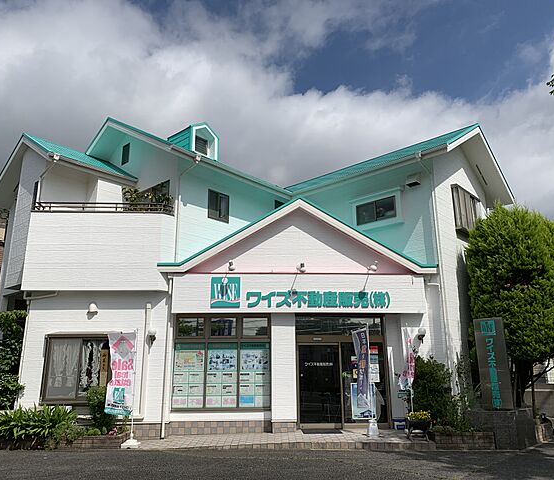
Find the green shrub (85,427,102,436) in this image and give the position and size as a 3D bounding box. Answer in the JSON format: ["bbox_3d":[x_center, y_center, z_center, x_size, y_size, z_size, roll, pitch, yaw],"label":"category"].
[{"bbox_3d":[-4.047,4.224,10.602,0.320,0.210,0.280,0,-16,-3],"label":"green shrub"}]

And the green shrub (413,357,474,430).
[{"bbox_3d":[3.664,3.411,10.579,1.300,1.550,1.100,0,-14,0],"label":"green shrub"}]

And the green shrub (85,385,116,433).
[{"bbox_3d":[-3.808,3.657,10.371,0.620,0.930,0.600,0,-14,0],"label":"green shrub"}]

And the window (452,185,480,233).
[{"bbox_3d":[5.381,-0.824,13.571,1.380,1.200,0.200,14,-20,-43],"label":"window"}]

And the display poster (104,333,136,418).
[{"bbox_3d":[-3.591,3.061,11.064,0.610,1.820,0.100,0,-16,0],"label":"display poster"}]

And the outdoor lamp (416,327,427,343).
[{"bbox_3d":[3.678,2.414,12.151,0.230,0.380,0.300,-14,-21,40],"label":"outdoor lamp"}]

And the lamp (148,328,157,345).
[{"bbox_3d":[-2.926,2.256,11.298,0.200,0.360,0.230,0,-14,0],"label":"lamp"}]

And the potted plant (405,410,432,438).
[{"bbox_3d":[2.931,3.832,9.956,0.520,0.540,0.450,0,-14,0],"label":"potted plant"}]

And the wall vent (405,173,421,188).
[{"bbox_3d":[3.645,-1.627,12.893,0.250,0.270,0.280,14,-20,-43],"label":"wall vent"}]

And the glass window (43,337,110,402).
[{"bbox_3d":[-4.588,2.993,11.111,1.570,1.520,0.150,0,-14,0],"label":"glass window"}]

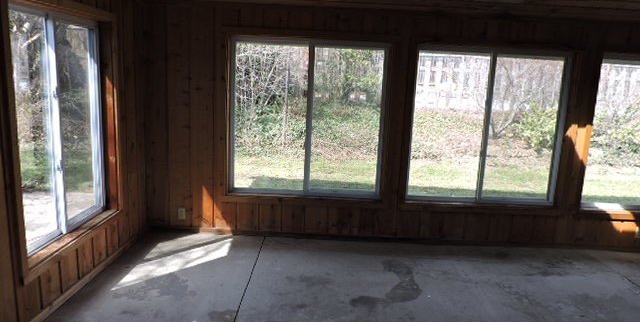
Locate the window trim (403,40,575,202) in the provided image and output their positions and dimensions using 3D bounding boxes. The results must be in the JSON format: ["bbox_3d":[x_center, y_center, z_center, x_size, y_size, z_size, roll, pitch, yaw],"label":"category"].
[{"bbox_3d":[1.633,-0.322,4.367,1.500,1.510,0.100,3,10,-1],"label":"window trim"}]

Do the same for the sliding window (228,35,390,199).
[{"bbox_3d":[-0.122,-0.399,4.348,1.490,1.490,0.100,3,10,-1],"label":"sliding window"}]

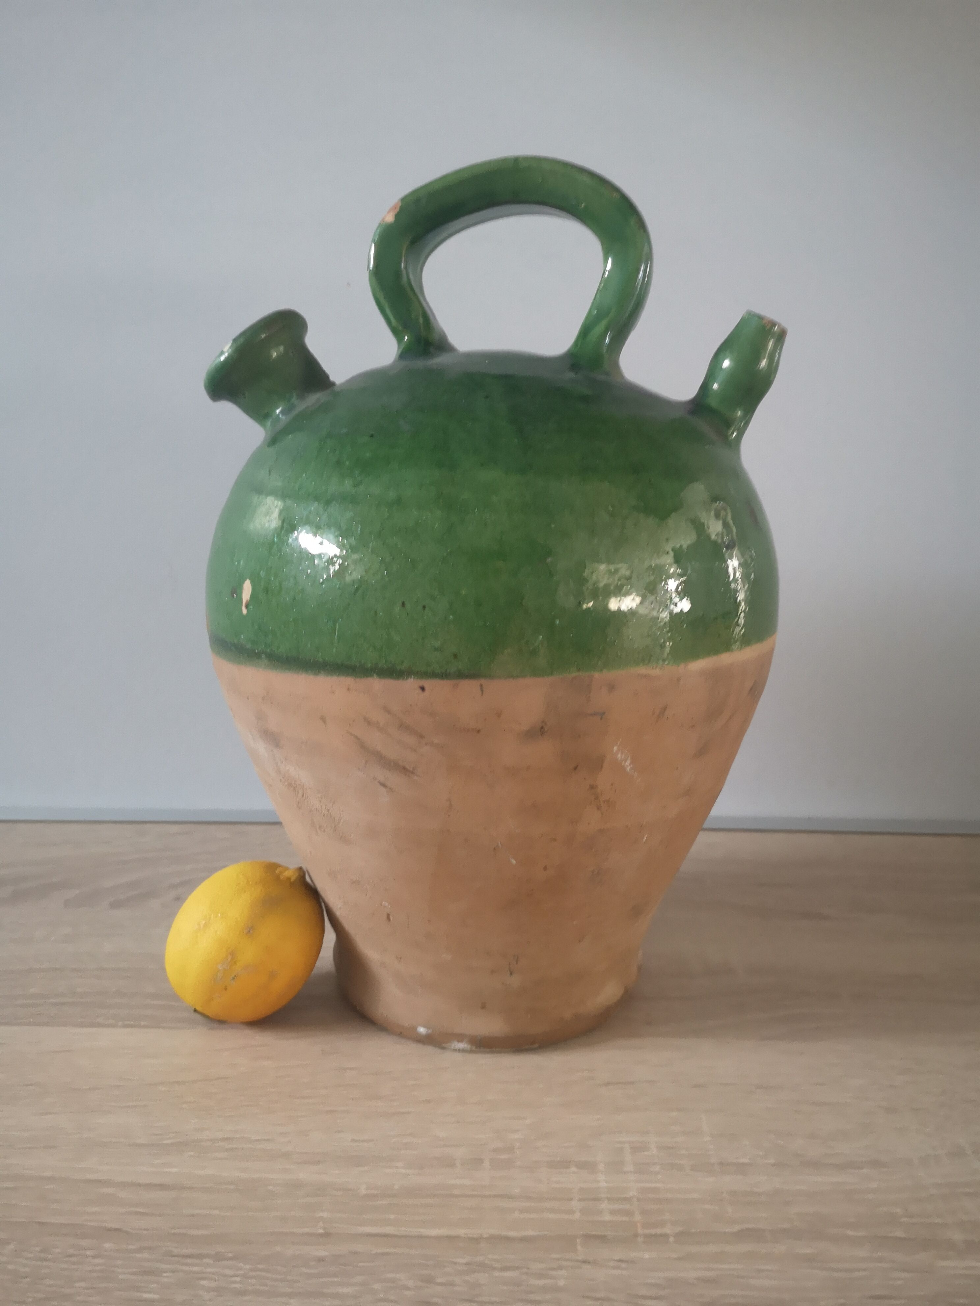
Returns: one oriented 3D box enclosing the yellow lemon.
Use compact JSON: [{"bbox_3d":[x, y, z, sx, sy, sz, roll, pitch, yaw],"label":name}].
[{"bbox_3d":[-0.103,0.121,0.430,0.060,0.074,0.060,33,-2,-3],"label":"yellow lemon"}]

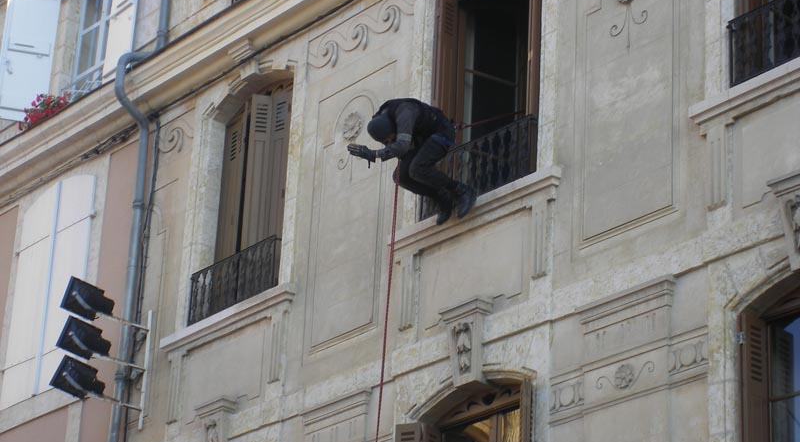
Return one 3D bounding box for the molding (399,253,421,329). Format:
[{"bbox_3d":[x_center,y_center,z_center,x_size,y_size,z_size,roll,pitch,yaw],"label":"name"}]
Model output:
[{"bbox_3d":[0.068,0.511,17.653,0.060,0.560,0.155,17,-25,-33],"label":"molding"}]

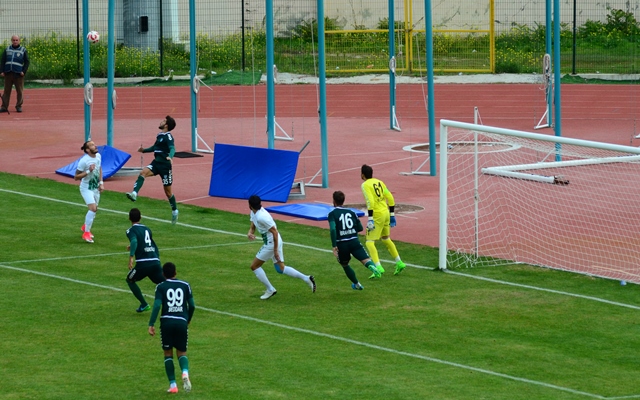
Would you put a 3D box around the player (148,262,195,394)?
[{"bbox_3d":[-2.090,1.796,67.557,0.660,1.830,0.500,-1,7,-3],"label":"player"}]

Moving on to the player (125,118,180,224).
[{"bbox_3d":[-2.958,-0.521,84.600,0.750,1.920,0.600,-7,9,-43],"label":"player"}]

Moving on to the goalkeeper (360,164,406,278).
[{"bbox_3d":[1.061,0.320,79.765,0.720,1.820,0.550,-3,7,-14],"label":"goalkeeper"}]

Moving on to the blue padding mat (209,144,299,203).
[{"bbox_3d":[-1.262,-0.494,90.803,1.970,1.000,0.070,6,-8,39],"label":"blue padding mat"}]

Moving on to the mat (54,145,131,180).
[{"bbox_3d":[-4.480,-0.730,95.200,1.000,0.500,1.900,-5,8,-30],"label":"mat"}]

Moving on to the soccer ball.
[{"bbox_3d":[-4.046,-2.906,85.500,0.220,0.220,0.220,-1,7,0],"label":"soccer ball"}]

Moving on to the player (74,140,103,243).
[{"bbox_3d":[-4.094,-0.144,84.502,0.470,1.800,0.420,-7,9,-40],"label":"player"}]

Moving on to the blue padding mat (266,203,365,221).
[{"bbox_3d":[-0.110,0.190,88.297,1.000,0.070,1.930,-5,8,-31],"label":"blue padding mat"}]

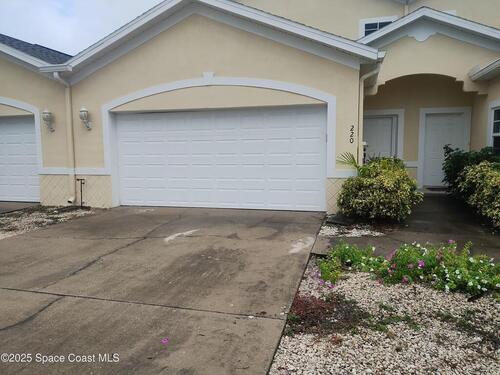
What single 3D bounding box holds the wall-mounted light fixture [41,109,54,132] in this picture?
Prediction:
[{"bbox_3d":[-4.679,-1.568,8.387,0.200,0.544,0.280,1,5,13],"label":"wall-mounted light fixture"}]

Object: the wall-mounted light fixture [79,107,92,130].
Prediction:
[{"bbox_3d":[-3.731,-1.561,8.164,0.200,0.535,0.280,1,5,13],"label":"wall-mounted light fixture"}]

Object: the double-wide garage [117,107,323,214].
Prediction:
[{"bbox_3d":[-0.752,-0.602,7.900,4.850,2.150,0.200,1,5,13],"label":"double-wide garage"}]

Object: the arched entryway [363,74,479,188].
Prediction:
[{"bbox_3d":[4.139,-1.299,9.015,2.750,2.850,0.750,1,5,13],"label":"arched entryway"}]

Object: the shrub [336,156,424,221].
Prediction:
[{"bbox_3d":[2.421,-0.024,6.851,1.430,1.120,1.250,1,5,13],"label":"shrub"}]

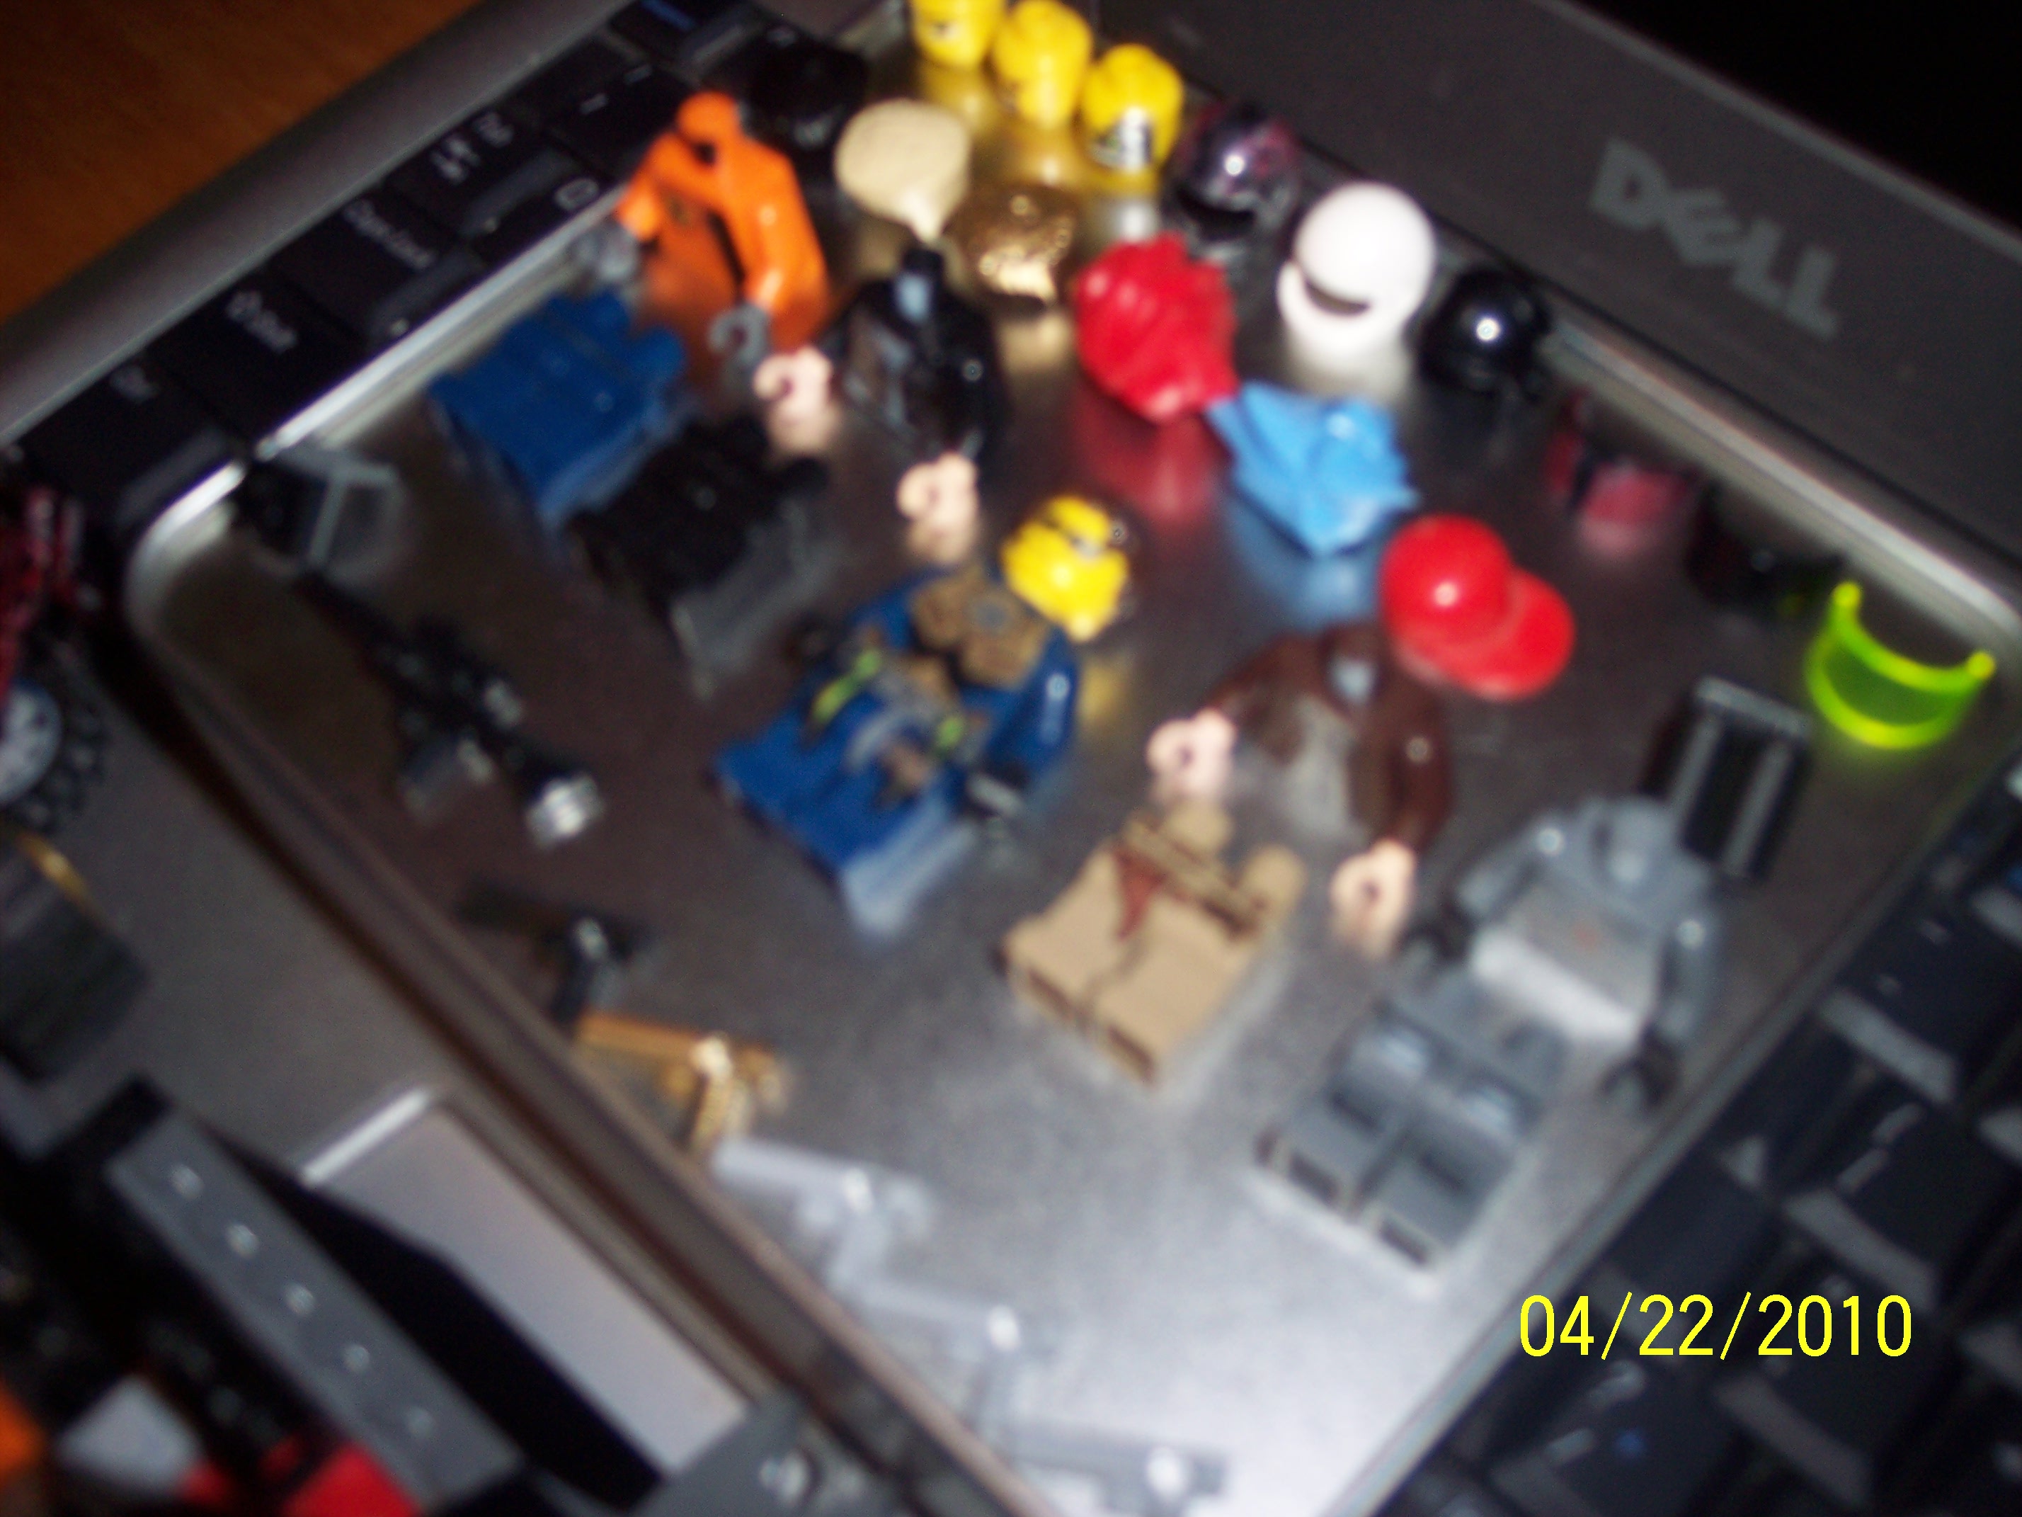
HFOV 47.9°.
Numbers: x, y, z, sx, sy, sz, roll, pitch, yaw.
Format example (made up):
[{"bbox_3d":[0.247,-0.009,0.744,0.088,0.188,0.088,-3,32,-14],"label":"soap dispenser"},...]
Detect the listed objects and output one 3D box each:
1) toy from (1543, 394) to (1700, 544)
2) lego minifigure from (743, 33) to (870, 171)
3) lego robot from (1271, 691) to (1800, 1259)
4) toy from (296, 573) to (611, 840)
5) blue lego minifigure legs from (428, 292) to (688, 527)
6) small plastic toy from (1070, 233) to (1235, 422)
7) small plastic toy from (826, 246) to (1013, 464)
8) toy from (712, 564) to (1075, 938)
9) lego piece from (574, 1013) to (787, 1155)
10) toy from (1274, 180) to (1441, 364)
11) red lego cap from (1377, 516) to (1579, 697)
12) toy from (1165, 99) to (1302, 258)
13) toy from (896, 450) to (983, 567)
[{"bbox_3d":[0.058,-0.028,0.220,0.015,0.007,0.008,38,69,21],"label":"toy"},{"bbox_3d":[-0.022,-0.070,0.244,0.013,0.012,0.013,-5,61,-1],"label":"lego minifigure"},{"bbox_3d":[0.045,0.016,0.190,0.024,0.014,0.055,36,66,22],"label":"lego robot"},{"bbox_3d":[-0.054,-0.005,0.213,0.041,0.005,0.011,38,69,21],"label":"toy"},{"bbox_3d":[-0.044,-0.037,0.230,0.016,0.009,0.021,37,67,22],"label":"blue lego minifigure legs"},{"bbox_3d":[0.014,-0.043,0.227,0.015,0.012,0.015,-14,61,-5],"label":"small plastic toy"},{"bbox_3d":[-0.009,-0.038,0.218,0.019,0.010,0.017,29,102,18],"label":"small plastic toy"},{"bbox_3d":[-0.009,-0.003,0.197,0.021,0.011,0.029,38,67,22],"label":"toy"},{"bbox_3d":[-0.029,0.027,0.192,0.018,0.004,0.010,10,59,8],"label":"lego piece"},{"bbox_3d":[0.033,-0.047,0.222,0.014,0.013,0.014,23,62,15],"label":"toy"},{"bbox_3d":[0.043,-0.014,0.212,0.018,0.009,0.012,34,67,19],"label":"red lego cap"},{"bbox_3d":[0.024,-0.062,0.241,0.013,0.012,0.013,23,62,16],"label":"toy"},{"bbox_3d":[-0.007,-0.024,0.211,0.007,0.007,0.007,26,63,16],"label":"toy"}]

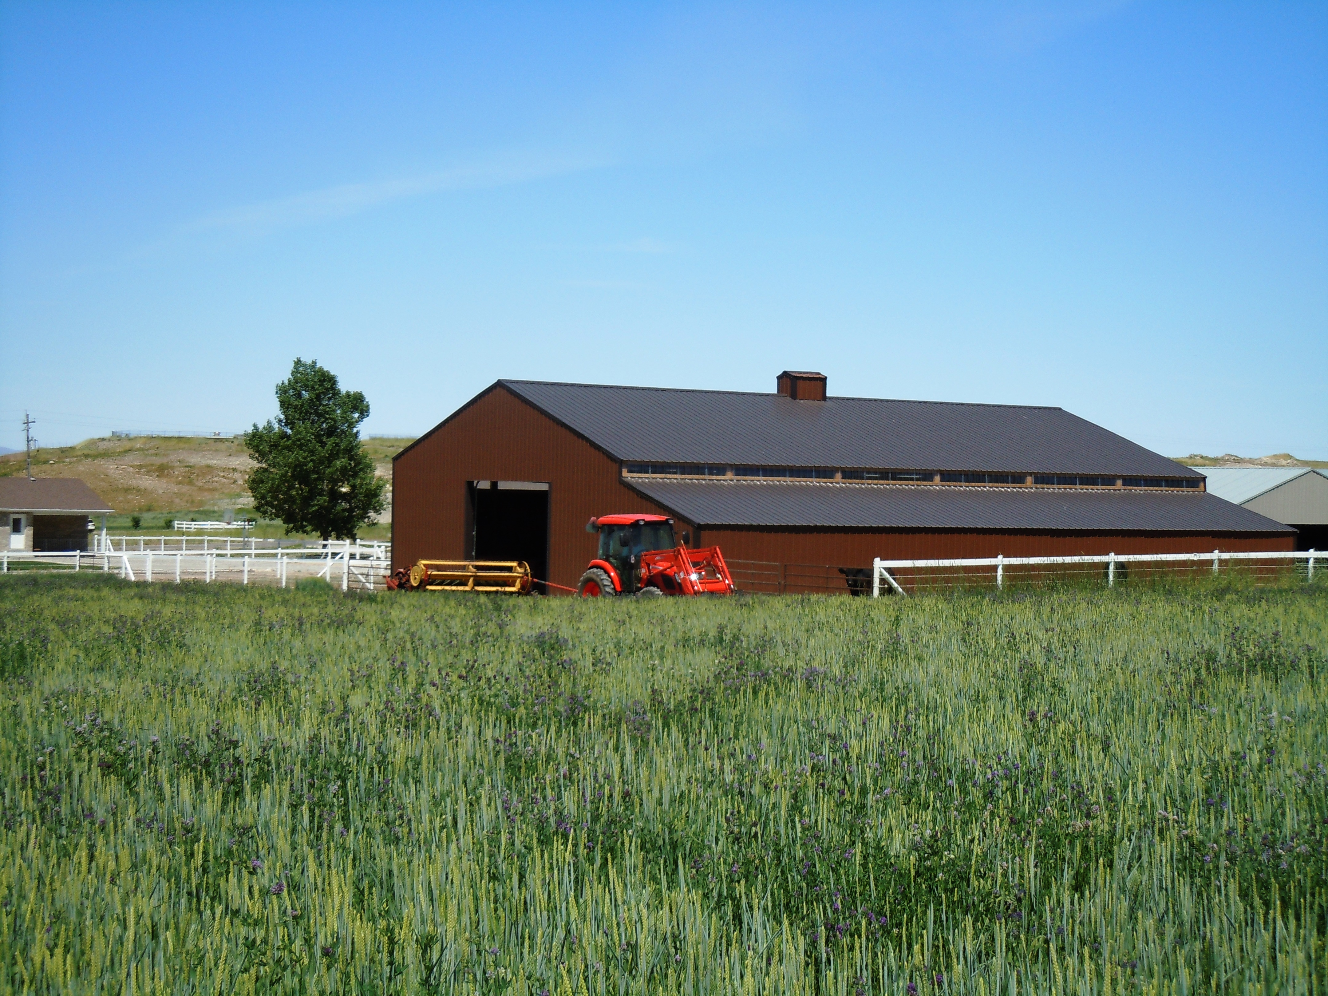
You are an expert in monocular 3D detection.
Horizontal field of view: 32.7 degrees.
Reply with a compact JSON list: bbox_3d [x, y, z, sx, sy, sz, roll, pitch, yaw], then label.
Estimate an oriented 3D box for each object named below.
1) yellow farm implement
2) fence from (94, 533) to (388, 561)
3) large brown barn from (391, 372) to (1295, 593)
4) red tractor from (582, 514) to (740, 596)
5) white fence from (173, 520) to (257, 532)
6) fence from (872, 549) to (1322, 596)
[{"bbox_3d":[-4.950,2.182,56.800,3.100,1.360,1.750,1,0,-30],"label":"yellow farm implement"},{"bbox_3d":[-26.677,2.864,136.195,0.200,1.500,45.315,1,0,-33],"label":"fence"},{"bbox_3d":[5.396,-0.439,70.471,22.050,7.100,17.550,1,0,-33],"label":"large brown barn"},{"bbox_3d":[-0.225,1.681,52.800,1.850,2.540,4.100,1,0,-43],"label":"red tractor"},{"bbox_3d":[-56.064,3.546,282.881,10.600,1.300,0.150,1,0,-33],"label":"white fence"},{"bbox_3d":[10.965,2.039,54.606,15.200,1.400,0.150,1,0,-35],"label":"fence"}]

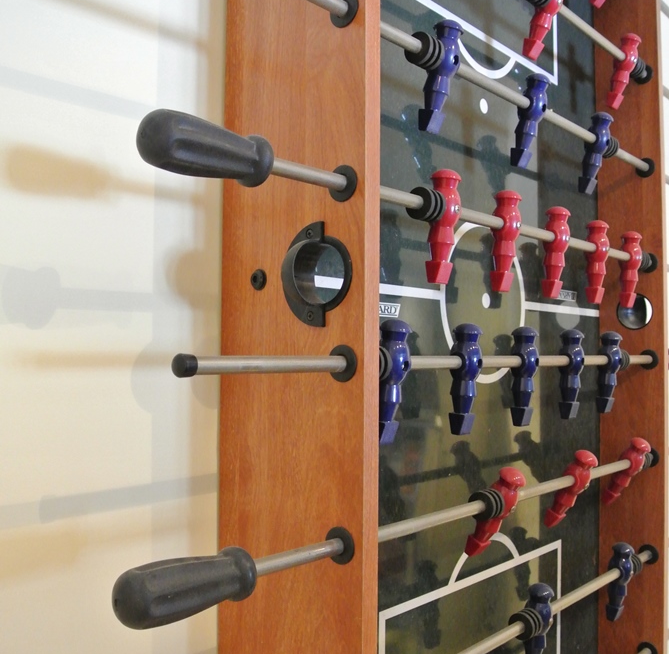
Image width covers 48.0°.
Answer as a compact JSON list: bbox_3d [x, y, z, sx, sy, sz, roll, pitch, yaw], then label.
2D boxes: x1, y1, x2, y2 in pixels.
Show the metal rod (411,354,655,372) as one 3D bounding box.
[{"bbox_3d":[0.274,0.042,0.925,0.013,0.013,0.639,-2,-3,42],"label":"metal rod"}]

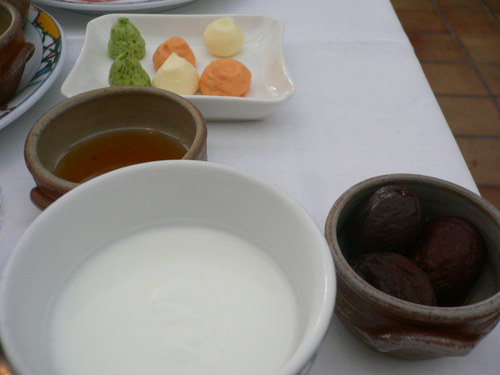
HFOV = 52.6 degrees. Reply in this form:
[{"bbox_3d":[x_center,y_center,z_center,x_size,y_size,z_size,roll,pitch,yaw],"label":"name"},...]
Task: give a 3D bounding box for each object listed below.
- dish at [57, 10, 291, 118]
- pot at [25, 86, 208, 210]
[{"bbox_3d":[-0.051,-0.097,0.402,0.166,0.026,0.127,-1,44,-4],"label":"dish"},{"bbox_3d":[-0.073,-0.007,0.287,0.096,0.053,0.102,1,44,-1],"label":"pot"}]

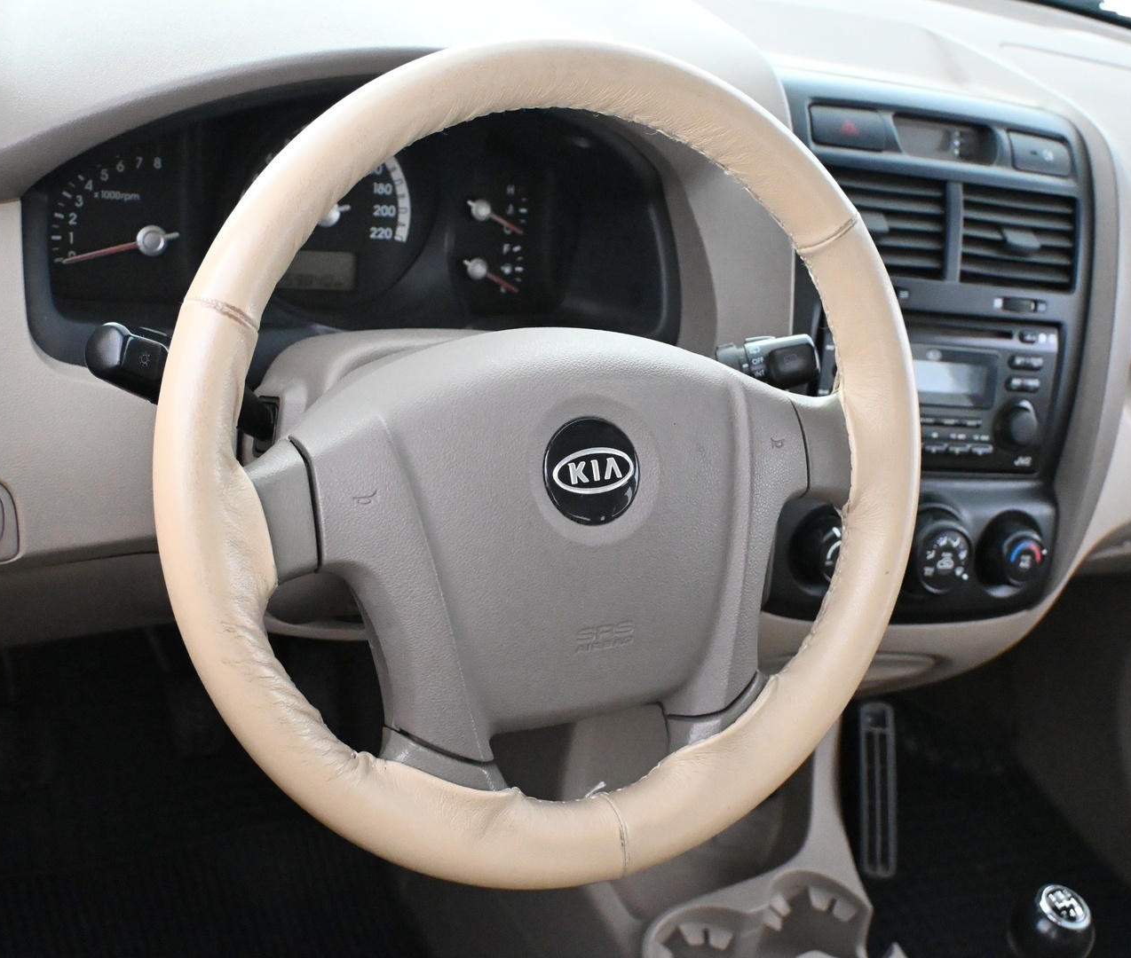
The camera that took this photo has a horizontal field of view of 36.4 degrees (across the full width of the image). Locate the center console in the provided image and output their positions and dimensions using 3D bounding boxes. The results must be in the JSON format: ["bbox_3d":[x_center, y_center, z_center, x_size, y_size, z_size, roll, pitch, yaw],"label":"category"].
[{"bbox_3d":[0.221,-0.085,1.147,0.235,0.345,0.100,1,4,-25],"label":"center console"}]

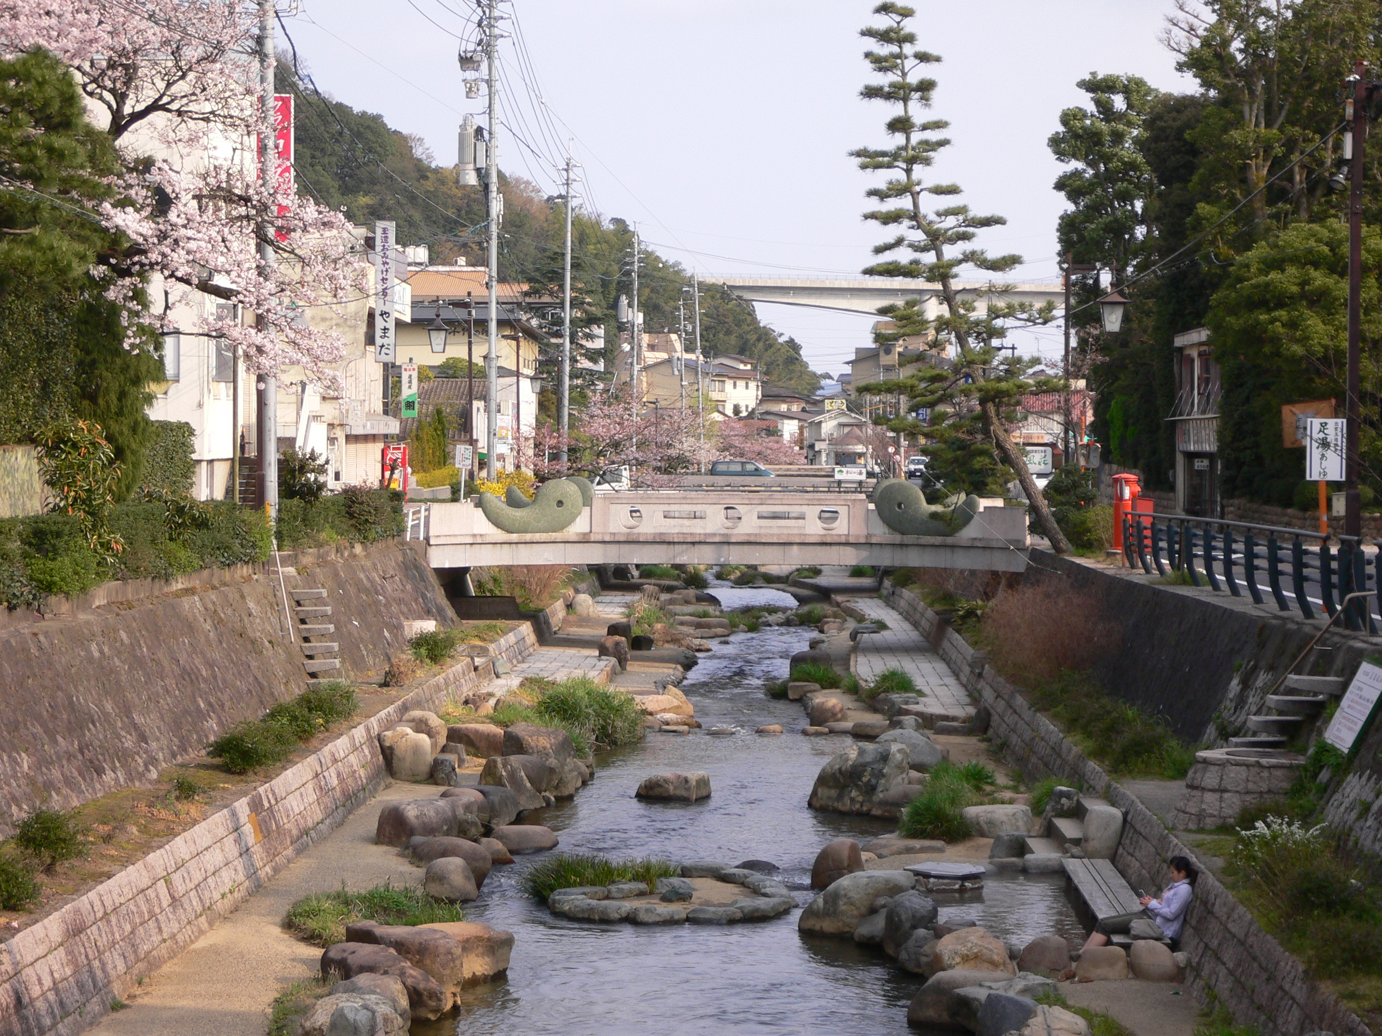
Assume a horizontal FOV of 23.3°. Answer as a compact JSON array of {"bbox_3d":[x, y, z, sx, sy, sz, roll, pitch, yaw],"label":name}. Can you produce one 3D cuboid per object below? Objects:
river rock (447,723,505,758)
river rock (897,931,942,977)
[{"bbox_3d":[-3.194,3.323,49.984,0.865,0.468,0.631,0,1,2],"label":"river rock"},{"bbox_3d":[2.082,3.990,30.642,0.397,0.407,0.428,0,1,2],"label":"river rock"}]

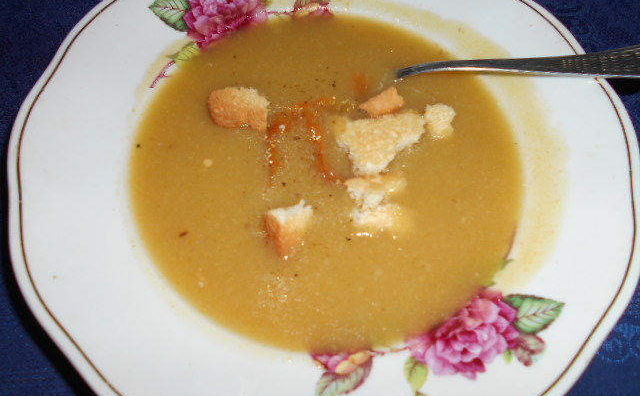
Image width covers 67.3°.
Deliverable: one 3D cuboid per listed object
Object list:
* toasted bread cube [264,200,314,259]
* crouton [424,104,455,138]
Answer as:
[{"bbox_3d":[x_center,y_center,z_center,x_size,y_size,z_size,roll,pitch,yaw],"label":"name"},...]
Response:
[{"bbox_3d":[-0.012,0.013,0.185,0.016,0.016,0.017,-8,63,-6],"label":"toasted bread cube"},{"bbox_3d":[0.052,-0.033,0.214,0.010,0.013,0.015,1,63,-2],"label":"crouton"}]

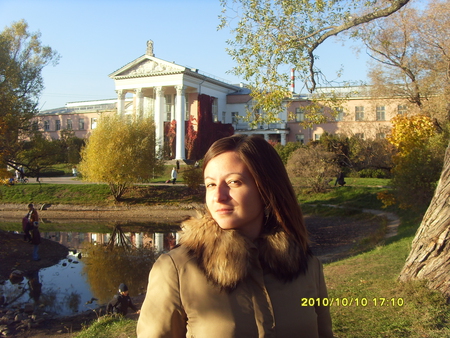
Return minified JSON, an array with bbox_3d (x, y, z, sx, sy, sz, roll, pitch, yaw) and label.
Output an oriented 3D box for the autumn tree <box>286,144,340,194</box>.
[{"bbox_3d":[6.900,-0.040,40.000,4.100,3.800,4.000,0,0,0],"label":"autumn tree"}]

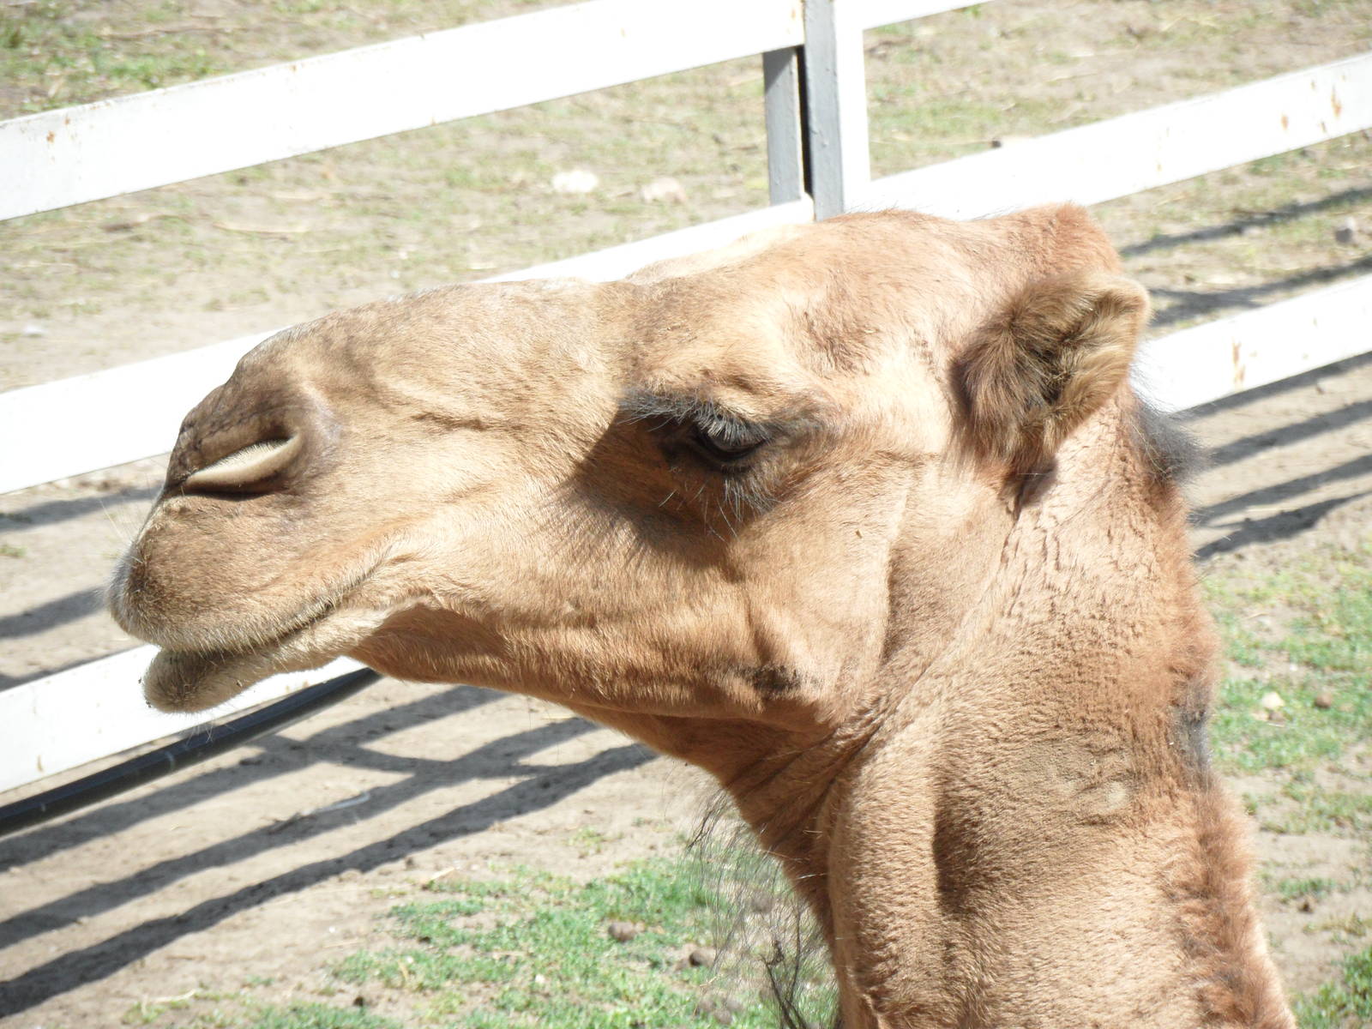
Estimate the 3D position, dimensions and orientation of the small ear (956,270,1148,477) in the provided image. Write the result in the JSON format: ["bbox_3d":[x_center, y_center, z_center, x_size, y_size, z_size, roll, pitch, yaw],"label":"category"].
[{"bbox_3d":[0.196,-0.076,5.700,0.076,0.126,0.060,37,13,-11],"label":"small ear"}]

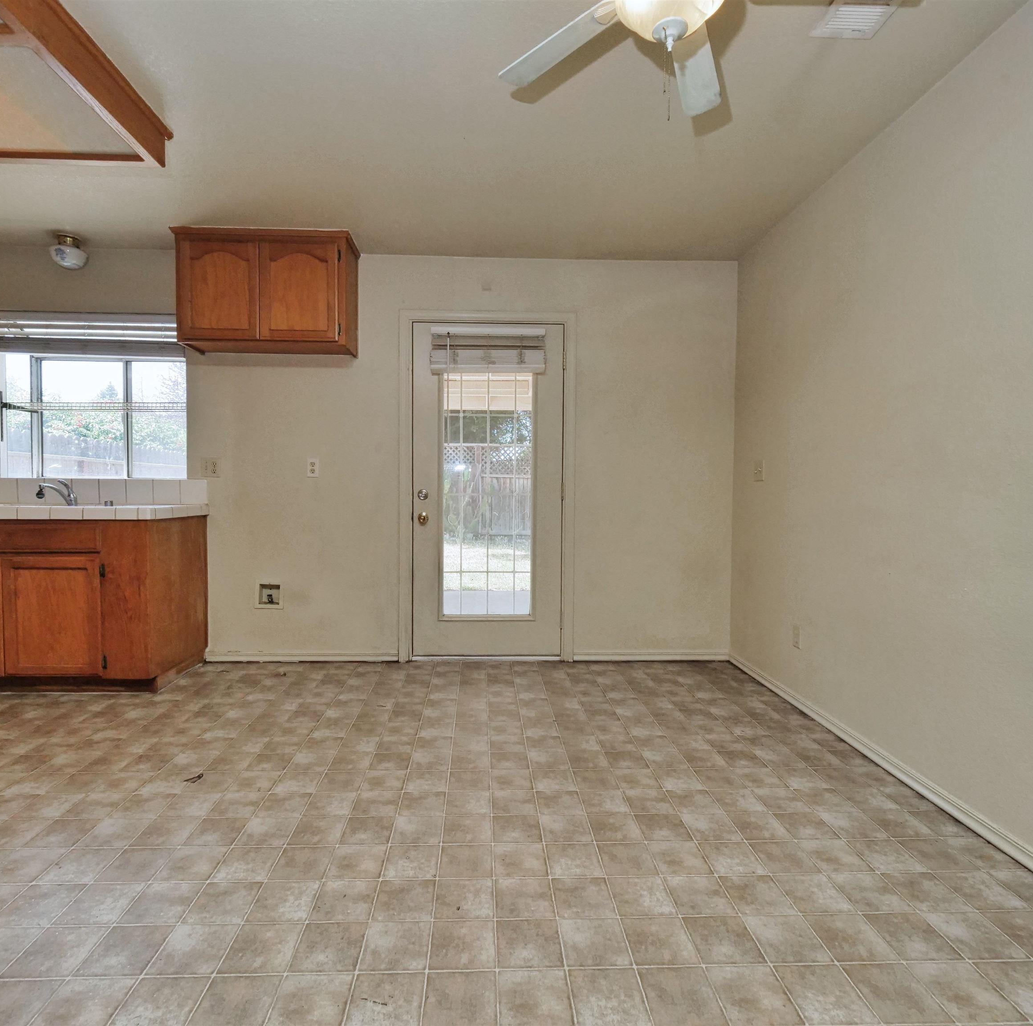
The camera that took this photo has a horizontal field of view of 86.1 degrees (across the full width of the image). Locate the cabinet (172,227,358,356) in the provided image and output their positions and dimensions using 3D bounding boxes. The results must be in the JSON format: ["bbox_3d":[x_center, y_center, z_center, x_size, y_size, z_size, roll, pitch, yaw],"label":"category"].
[{"bbox_3d":[-1.385,-1.232,3.139,0.915,0.594,0.310,0,2,-2],"label":"cabinet"}]

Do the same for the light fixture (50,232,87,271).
[{"bbox_3d":[-2.461,-1.447,3.050,0.195,0.195,0.195,0,2,-2],"label":"light fixture"}]

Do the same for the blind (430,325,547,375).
[{"bbox_3d":[-0.168,-0.959,3.304,0.699,0.275,0.065,0,2,-2],"label":"blind"}]

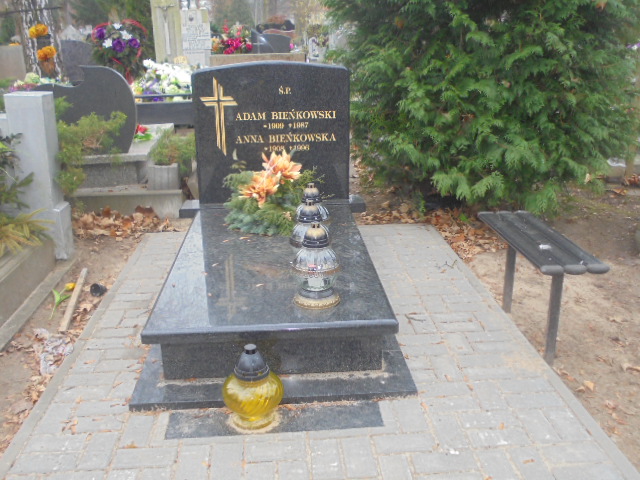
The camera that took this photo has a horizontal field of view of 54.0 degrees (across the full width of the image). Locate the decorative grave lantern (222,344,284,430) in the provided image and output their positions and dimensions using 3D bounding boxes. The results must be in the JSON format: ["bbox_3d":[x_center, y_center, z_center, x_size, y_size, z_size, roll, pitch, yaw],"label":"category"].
[{"bbox_3d":[-0.235,0.502,2.209,0.215,0.277,0.215,-2,18,-3],"label":"decorative grave lantern"}]

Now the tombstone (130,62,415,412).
[{"bbox_3d":[-0.259,-0.266,3.151,1.190,1.140,2.110,-2,18,-3],"label":"tombstone"}]

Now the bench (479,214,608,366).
[{"bbox_3d":[0.975,0.181,2.900,0.265,0.420,0.830,-2,18,-3],"label":"bench"}]

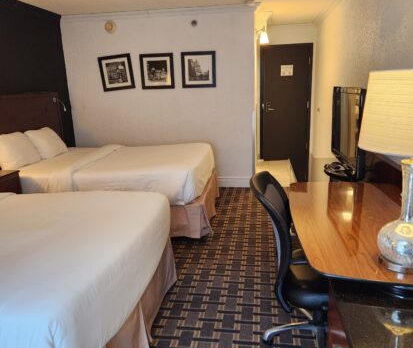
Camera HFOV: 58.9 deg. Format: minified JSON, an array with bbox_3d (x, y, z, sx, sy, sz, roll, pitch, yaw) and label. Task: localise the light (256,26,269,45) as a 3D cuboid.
[{"bbox_3d":[0.764,-1.895,4.988,0.180,0.240,0.120,0,14,9],"label":"light"}]

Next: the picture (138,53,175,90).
[{"bbox_3d":[-0.663,-1.394,4.995,0.463,0.463,0.028,-1,14,9],"label":"picture"}]

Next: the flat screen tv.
[{"bbox_3d":[1.097,-0.360,2.792,0.095,0.590,0.930,0,14,9],"label":"flat screen tv"}]

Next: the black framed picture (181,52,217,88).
[{"bbox_3d":[-0.097,-1.393,4.907,0.463,0.463,0.028,0,14,9],"label":"black framed picture"}]

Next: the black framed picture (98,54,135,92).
[{"bbox_3d":[-1.236,-1.400,5.083,0.463,0.463,0.028,-5,13,10],"label":"black framed picture"}]

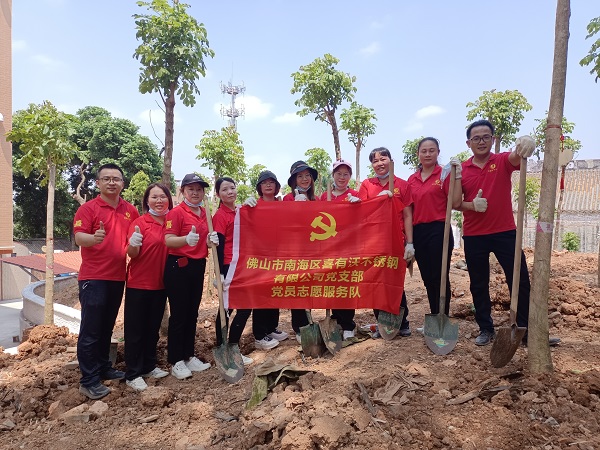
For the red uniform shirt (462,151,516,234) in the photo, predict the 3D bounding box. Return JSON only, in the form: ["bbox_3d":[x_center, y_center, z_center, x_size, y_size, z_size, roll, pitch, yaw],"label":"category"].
[{"bbox_3d":[1.407,-0.225,3.200,0.450,0.650,0.290,-2,-2,20],"label":"red uniform shirt"}]

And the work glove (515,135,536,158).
[{"bbox_3d":[1.539,-0.531,2.950,0.130,0.160,0.130,-2,-2,27],"label":"work glove"}]

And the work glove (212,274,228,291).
[{"bbox_3d":[-0.627,0.454,3.420,0.120,0.150,0.110,-1,-2,-6],"label":"work glove"}]

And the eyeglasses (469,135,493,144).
[{"bbox_3d":[1.312,-0.622,3.150,0.145,0.048,0.130,-8,2,22],"label":"eyeglasses"}]

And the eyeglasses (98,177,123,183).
[{"bbox_3d":[-1.394,-0.333,3.170,0.142,0.044,0.140,0,-2,-27],"label":"eyeglasses"}]

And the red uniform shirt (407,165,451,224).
[{"bbox_3d":[1.050,-0.242,3.500,0.420,0.500,0.260,-1,0,26],"label":"red uniform shirt"}]

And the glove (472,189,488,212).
[{"bbox_3d":[1.250,-0.170,3.000,0.110,0.165,0.100,-1,0,17],"label":"glove"}]

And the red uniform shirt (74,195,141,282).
[{"bbox_3d":[-1.460,0.105,3.260,0.500,0.650,0.300,0,0,-35],"label":"red uniform shirt"}]

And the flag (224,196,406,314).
[{"bbox_3d":[0.122,0.241,3.420,1.430,0.920,0.180,-1,-2,3],"label":"flag"}]

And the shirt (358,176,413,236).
[{"bbox_3d":[0.701,-0.147,3.530,0.450,0.540,0.260,-1,0,12],"label":"shirt"}]

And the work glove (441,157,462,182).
[{"bbox_3d":[1.098,-0.397,3.100,0.120,0.170,0.120,-2,-2,18],"label":"work glove"}]

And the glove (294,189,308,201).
[{"bbox_3d":[0.012,-0.238,3.550,0.100,0.120,0.100,-1,0,0],"label":"glove"}]

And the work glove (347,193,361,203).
[{"bbox_3d":[0.432,-0.210,3.500,0.110,0.100,0.100,-1,0,9],"label":"work glove"}]

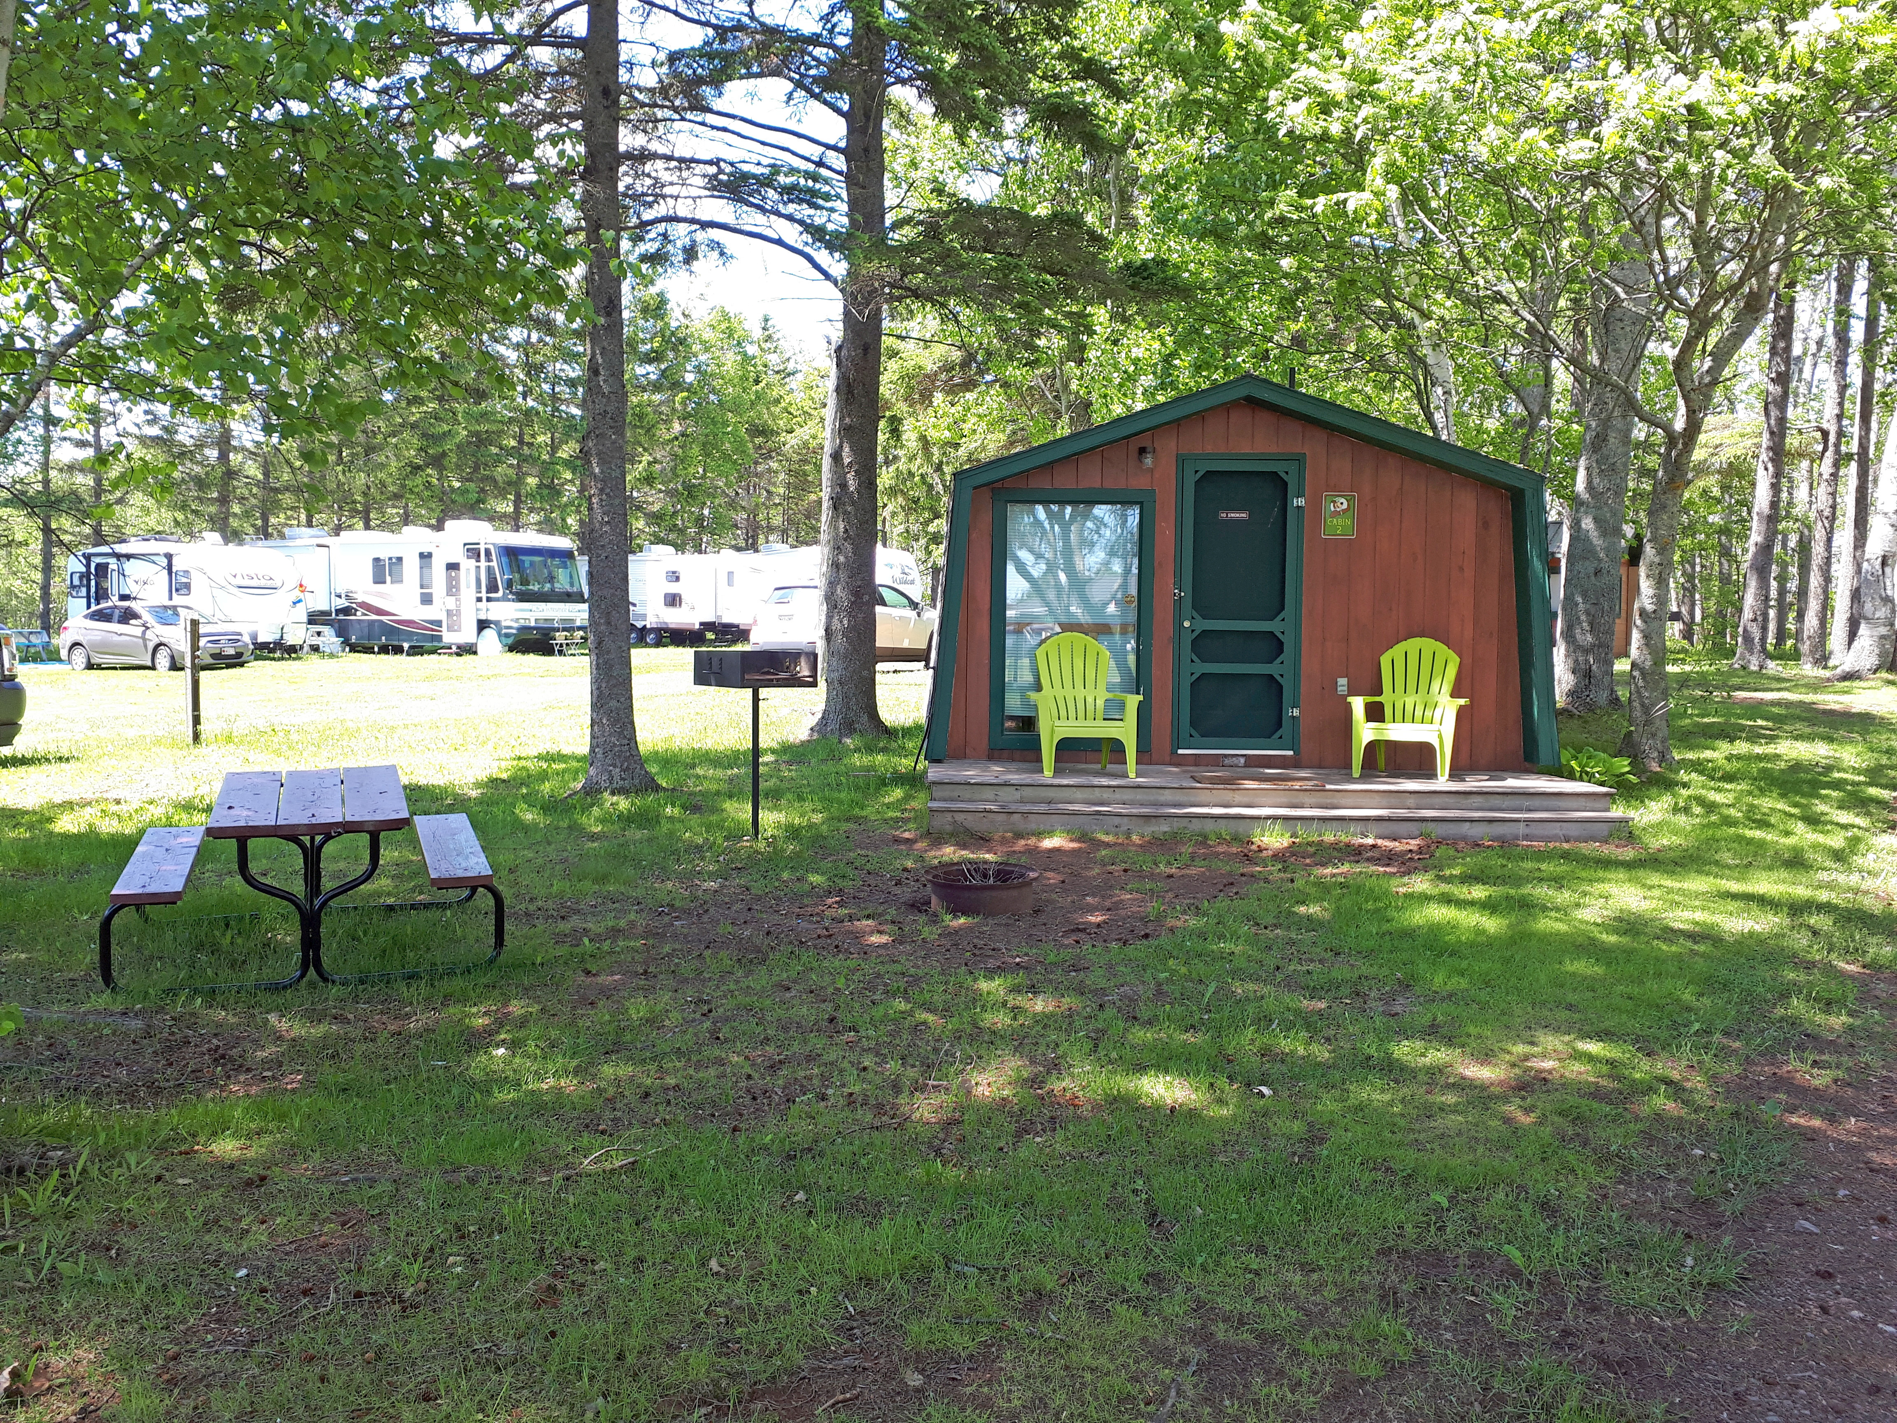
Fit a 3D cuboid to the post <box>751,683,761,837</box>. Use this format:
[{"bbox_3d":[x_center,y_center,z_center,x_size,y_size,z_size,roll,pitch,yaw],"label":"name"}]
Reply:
[{"bbox_3d":[-1.137,0.301,8.720,0.045,0.940,0.045,1,4,2],"label":"post"}]

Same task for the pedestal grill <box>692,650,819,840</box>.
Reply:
[{"bbox_3d":[-1.133,0.201,8.720,0.420,1.110,0.580,4,5,44],"label":"pedestal grill"}]

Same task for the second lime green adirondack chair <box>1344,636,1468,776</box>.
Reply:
[{"bbox_3d":[3.038,-0.024,9.845,0.760,0.910,0.800,2,4,21],"label":"second lime green adirondack chair"}]

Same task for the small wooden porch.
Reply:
[{"bbox_3d":[1.994,0.575,9.494,4.170,0.290,1.460,1,4,2],"label":"small wooden porch"}]

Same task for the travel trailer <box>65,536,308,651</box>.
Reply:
[{"bbox_3d":[-20.276,-3.106,39.500,6.600,3.100,2.400,2,4,28],"label":"travel trailer"}]

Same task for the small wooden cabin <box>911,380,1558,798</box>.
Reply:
[{"bbox_3d":[2.161,-0.993,12.360,4.330,2.890,4.550,1,4,3],"label":"small wooden cabin"}]

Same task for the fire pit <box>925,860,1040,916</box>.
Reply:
[{"bbox_3d":[0.163,0.876,7.275,0.565,0.170,0.565,1,4,2],"label":"fire pit"}]

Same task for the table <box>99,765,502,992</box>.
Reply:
[{"bbox_3d":[-2.860,0.700,6.670,1.530,0.700,1.310,-1,6,-23],"label":"table"}]

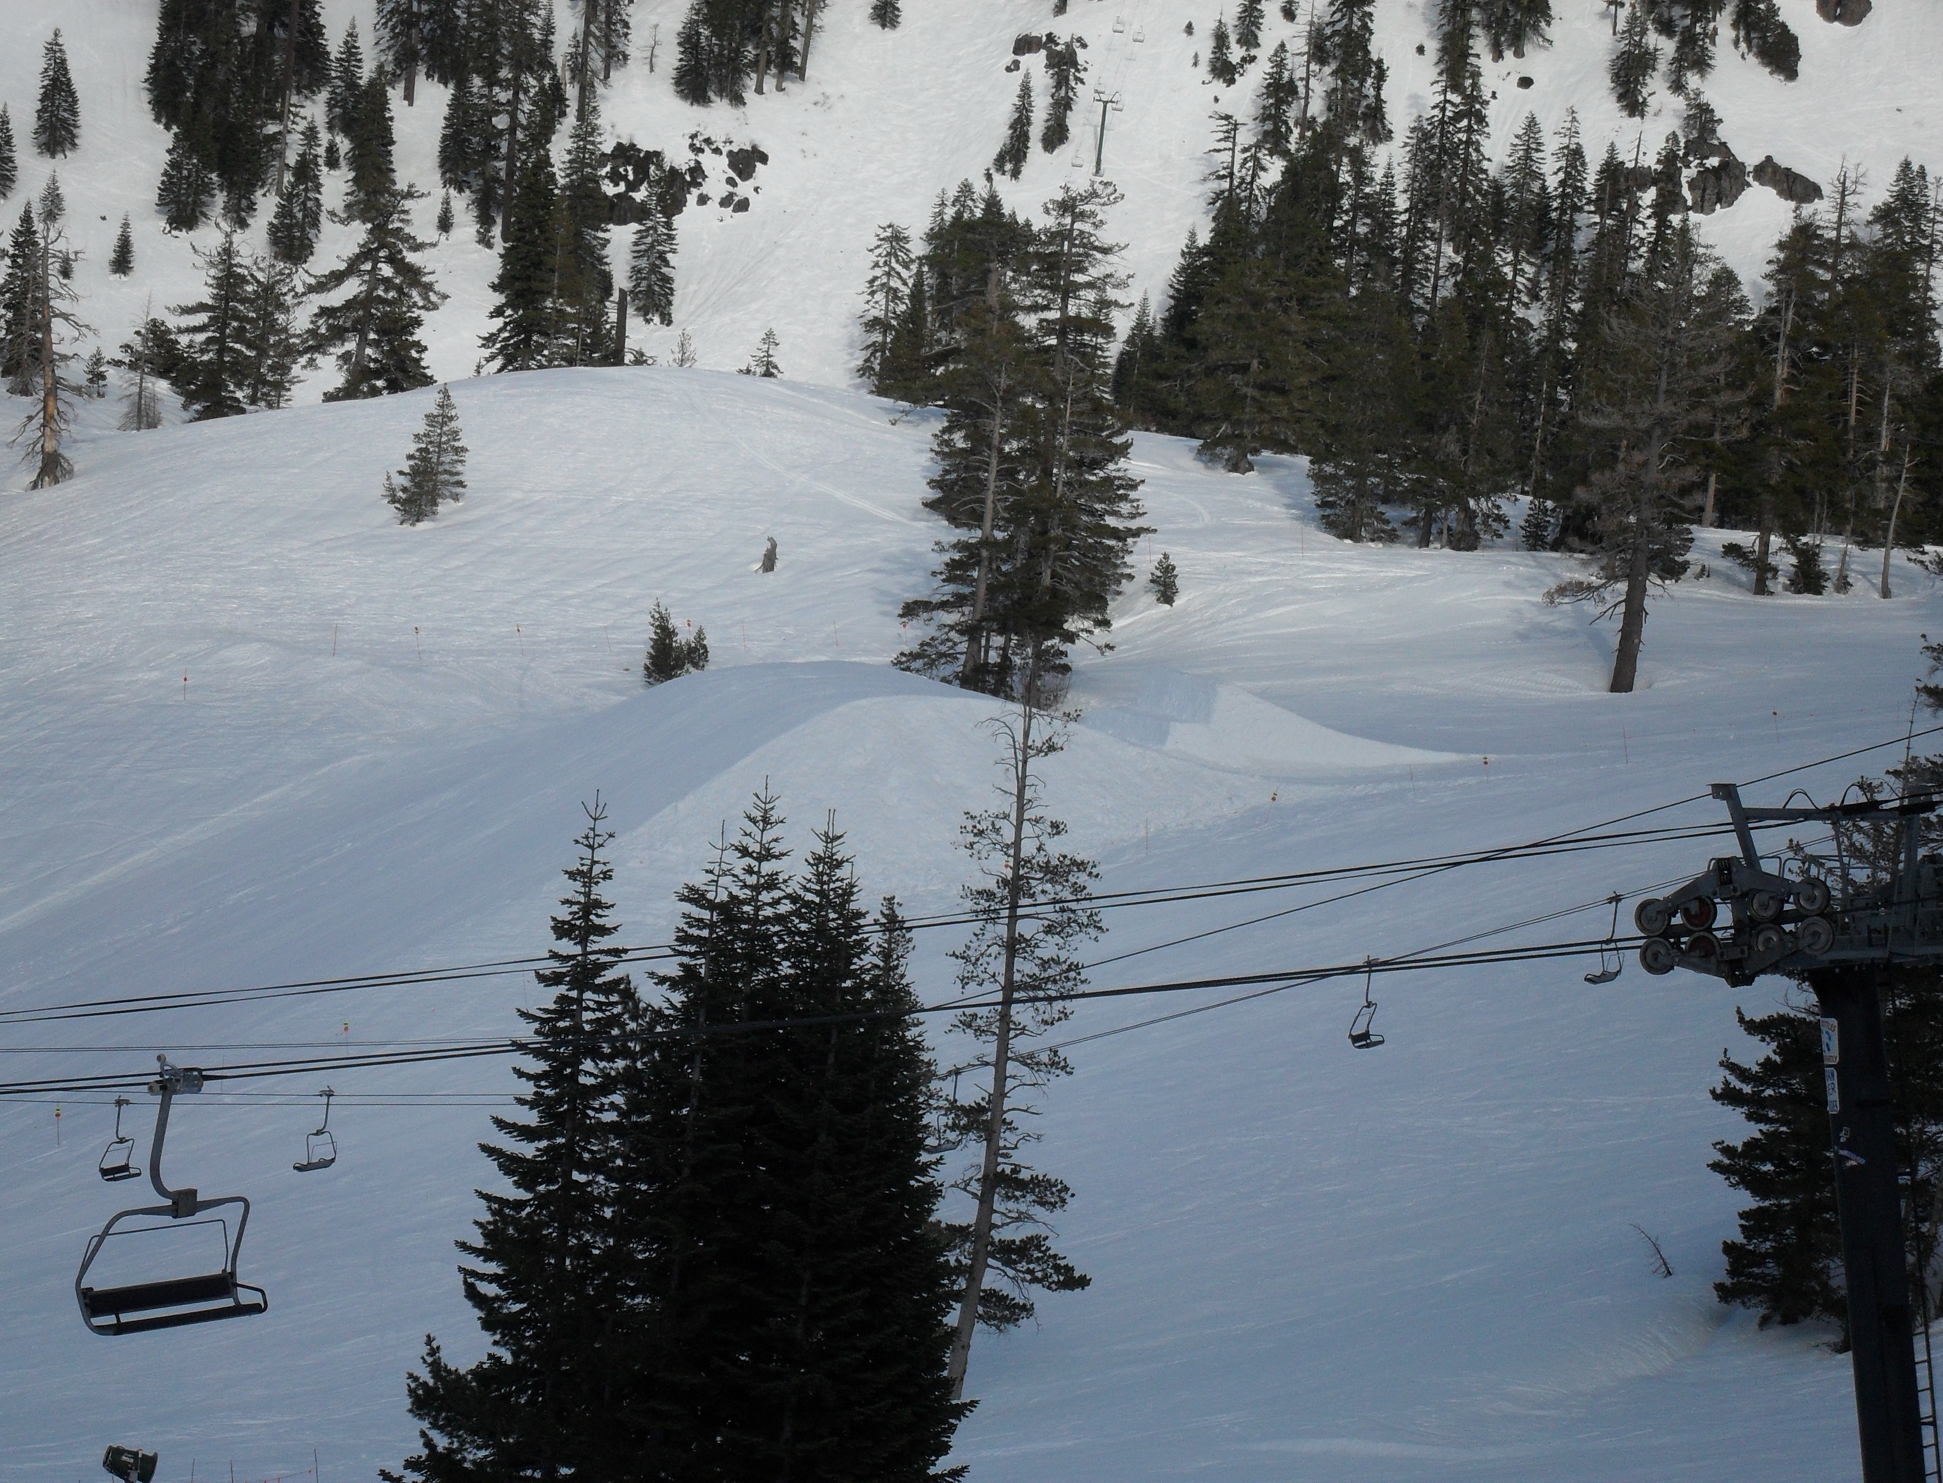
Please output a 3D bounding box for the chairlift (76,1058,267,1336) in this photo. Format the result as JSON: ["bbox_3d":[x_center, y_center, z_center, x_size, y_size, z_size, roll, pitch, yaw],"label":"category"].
[{"bbox_3d":[-9.645,5.467,72.500,0.750,3.200,2.950,6,4,32],"label":"chairlift"}]

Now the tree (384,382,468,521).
[{"bbox_3d":[-34.581,-18.493,383.000,5.330,8.890,5.170,4,3,0],"label":"tree"}]

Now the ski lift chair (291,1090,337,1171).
[{"bbox_3d":[-22.875,13.558,209.000,0.700,2.780,2.050,6,3,22],"label":"ski lift chair"}]

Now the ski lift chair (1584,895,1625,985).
[{"bbox_3d":[20.359,6.380,193.000,0.700,2.780,2.050,6,3,22],"label":"ski lift chair"}]

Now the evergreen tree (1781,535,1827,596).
[{"bbox_3d":[46.588,-9.922,335.000,2.660,3.370,2.580,4,3,0],"label":"evergreen tree"}]

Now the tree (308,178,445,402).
[{"bbox_3d":[-43.344,-33.083,440.000,10.190,15.980,9.890,4,3,0],"label":"tree"}]

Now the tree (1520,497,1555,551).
[{"bbox_3d":[32.312,-12.464,342.000,2.030,3.000,1.970,4,3,0],"label":"tree"}]

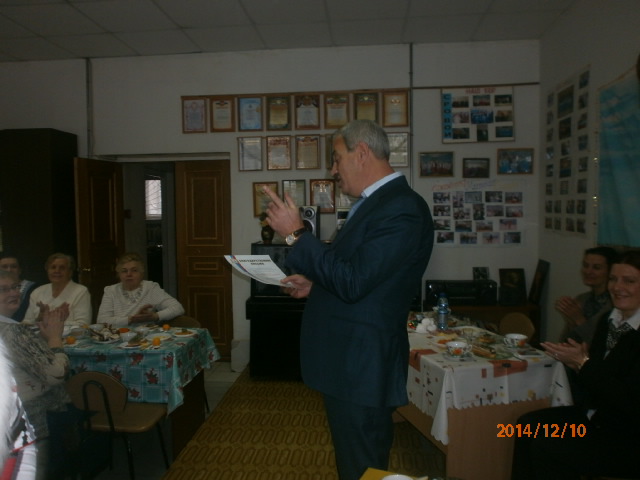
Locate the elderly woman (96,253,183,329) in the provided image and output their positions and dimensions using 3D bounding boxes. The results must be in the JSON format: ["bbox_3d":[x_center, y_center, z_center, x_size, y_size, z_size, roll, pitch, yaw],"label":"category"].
[{"bbox_3d":[-1.115,0.667,3.100,0.540,1.173,0.660,0,0,-9],"label":"elderly woman"}]

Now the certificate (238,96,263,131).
[{"bbox_3d":[-0.642,-1.167,4.633,0.221,0.312,0.020,0,0,5],"label":"certificate"}]

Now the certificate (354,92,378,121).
[{"bbox_3d":[0.422,-1.182,4.532,0.221,0.312,0.020,0,0,5],"label":"certificate"}]

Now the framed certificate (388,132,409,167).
[{"bbox_3d":[0.694,-0.813,4.509,0.221,0.312,0.020,0,0,5],"label":"framed certificate"}]

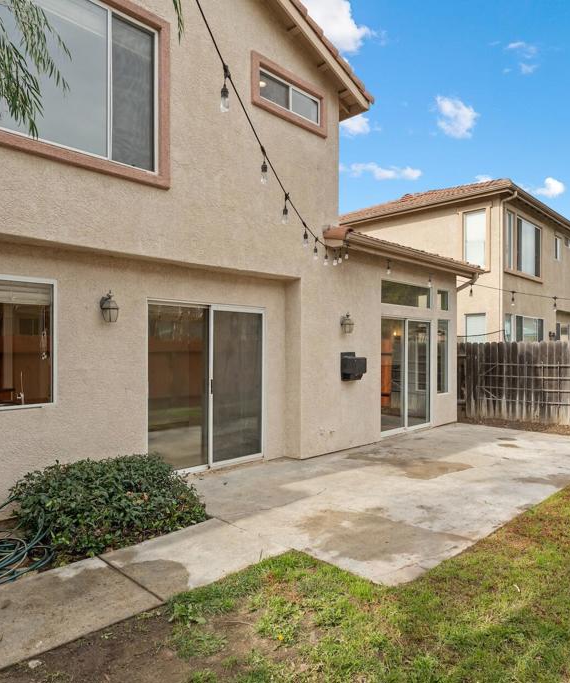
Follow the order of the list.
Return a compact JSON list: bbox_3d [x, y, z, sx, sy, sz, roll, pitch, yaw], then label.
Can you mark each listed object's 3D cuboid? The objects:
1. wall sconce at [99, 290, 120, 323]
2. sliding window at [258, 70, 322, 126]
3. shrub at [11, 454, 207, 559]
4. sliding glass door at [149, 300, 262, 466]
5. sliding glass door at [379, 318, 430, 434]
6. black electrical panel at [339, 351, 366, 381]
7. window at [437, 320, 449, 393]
[{"bbox_3d":[-1.879,-0.363,4.839,0.170,0.335,0.250,1,0,-44],"label":"wall sconce"},{"bbox_3d":[0.087,-3.393,6.395,1.207,0.400,0.100,1,0,-44],"label":"sliding window"},{"bbox_3d":[-1.597,1.370,4.331,1.600,0.645,1.230,1,0,-44],"label":"shrub"},{"bbox_3d":[-0.974,0.586,5.931,1.820,2.147,0.120,1,0,-44],"label":"sliding glass door"},{"bbox_3d":[2.242,0.624,8.479,1.770,2.080,0.120,1,0,-44],"label":"sliding glass door"},{"bbox_3d":[1.096,0.393,7.147,0.360,0.440,0.240,1,0,-44],"label":"black electrical panel"},{"bbox_3d":[3.236,0.316,9.417,0.500,1.494,0.100,1,0,-44],"label":"window"}]

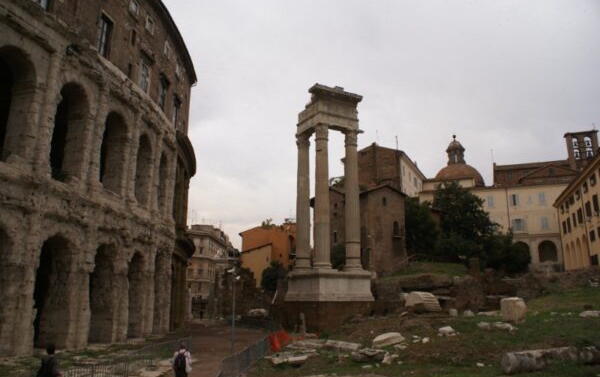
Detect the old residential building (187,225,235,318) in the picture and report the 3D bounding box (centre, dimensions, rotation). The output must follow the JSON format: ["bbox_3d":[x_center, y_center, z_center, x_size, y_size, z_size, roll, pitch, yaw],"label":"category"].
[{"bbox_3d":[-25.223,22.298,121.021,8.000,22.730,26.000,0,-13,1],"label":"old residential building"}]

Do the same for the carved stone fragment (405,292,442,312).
[{"bbox_3d":[8.386,7.738,30.442,2.000,1.378,1.600,9,-15,-34],"label":"carved stone fragment"}]

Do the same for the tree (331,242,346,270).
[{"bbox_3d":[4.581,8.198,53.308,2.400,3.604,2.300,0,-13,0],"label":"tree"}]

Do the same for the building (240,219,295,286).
[{"bbox_3d":[-4.752,12.774,82.444,9.800,12.237,9.000,-2,-13,10],"label":"building"}]

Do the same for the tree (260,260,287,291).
[{"bbox_3d":[-3.615,11.732,60.801,3.700,3.979,3.500,0,-13,0],"label":"tree"}]

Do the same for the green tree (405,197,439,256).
[{"bbox_3d":[17.242,5.324,63.054,4.800,8.585,4.800,-3,-13,15],"label":"green tree"}]

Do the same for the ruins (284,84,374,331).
[{"bbox_3d":[2.838,1.934,46.104,6.500,23.600,6.500,8,-15,-29],"label":"ruins"}]

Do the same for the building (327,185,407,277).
[{"bbox_3d":[7.355,6.227,62.122,10.600,11.832,9.000,5,-14,-21],"label":"building"}]

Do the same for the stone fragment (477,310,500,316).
[{"bbox_3d":[10.681,7.089,25.485,1.400,0.301,0.700,-5,-14,21],"label":"stone fragment"}]

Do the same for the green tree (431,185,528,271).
[{"bbox_3d":[24.358,5.385,60.578,12.000,11.884,9.500,-5,-14,21],"label":"green tree"}]

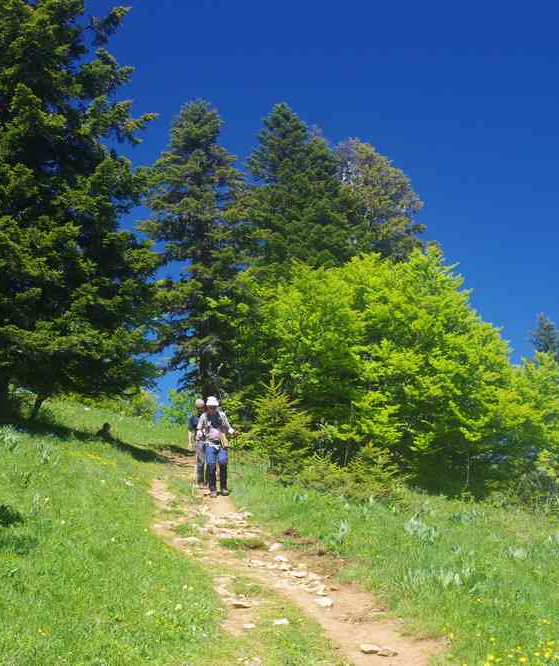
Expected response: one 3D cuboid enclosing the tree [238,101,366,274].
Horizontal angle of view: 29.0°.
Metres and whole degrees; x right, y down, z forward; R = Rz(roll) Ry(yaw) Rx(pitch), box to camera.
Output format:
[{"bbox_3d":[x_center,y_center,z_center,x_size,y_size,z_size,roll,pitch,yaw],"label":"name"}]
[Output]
[{"bbox_3d":[0.935,-2.292,44.000,5.800,14.693,5.800,0,-8,0],"label":"tree"}]

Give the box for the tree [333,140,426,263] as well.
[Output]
[{"bbox_3d":[4.214,-1.456,48.000,5.400,14.816,5.400,0,-8,0],"label":"tree"}]

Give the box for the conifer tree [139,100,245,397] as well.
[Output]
[{"bbox_3d":[-2.994,-2.335,40.000,4.100,12.993,4.100,0,-8,0],"label":"conifer tree"}]

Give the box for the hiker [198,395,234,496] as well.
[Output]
[{"bbox_3d":[-1.036,1.870,17.800,0.600,1.653,0.480,0,-8,-3],"label":"hiker"}]

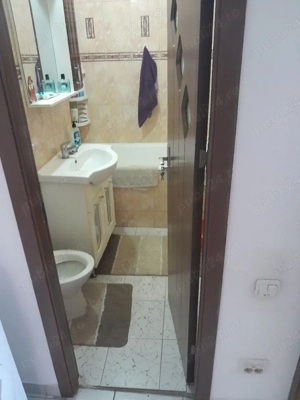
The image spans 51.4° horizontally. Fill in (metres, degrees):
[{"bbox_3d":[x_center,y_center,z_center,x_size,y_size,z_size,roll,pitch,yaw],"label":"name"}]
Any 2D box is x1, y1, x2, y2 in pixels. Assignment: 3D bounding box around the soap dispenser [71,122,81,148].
[{"bbox_3d":[-0.590,-0.517,2.453,0.045,0.200,0.062,12,30,26],"label":"soap dispenser"}]

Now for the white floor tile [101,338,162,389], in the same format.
[{"bbox_3d":[-0.089,0.862,1.651,0.300,0.010,0.295,1,26,5],"label":"white floor tile"}]

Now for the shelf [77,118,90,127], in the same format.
[{"bbox_3d":[-0.695,-0.766,3.126,0.170,0.040,0.170,1,26,5],"label":"shelf"}]

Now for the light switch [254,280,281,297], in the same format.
[{"bbox_3d":[0.417,0.313,1.106,0.079,0.074,0.016,1,26,5],"label":"light switch"}]

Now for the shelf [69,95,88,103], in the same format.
[{"bbox_3d":[-0.705,-0.981,3.021,0.170,0.040,0.170,1,26,5],"label":"shelf"}]

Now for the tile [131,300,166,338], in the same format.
[{"bbox_3d":[-0.064,0.731,1.915,0.300,0.010,0.300,1,26,5],"label":"tile"}]

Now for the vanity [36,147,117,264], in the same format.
[{"bbox_3d":[-0.453,0.046,2.401,0.465,0.770,0.710,1,26,5],"label":"vanity"}]

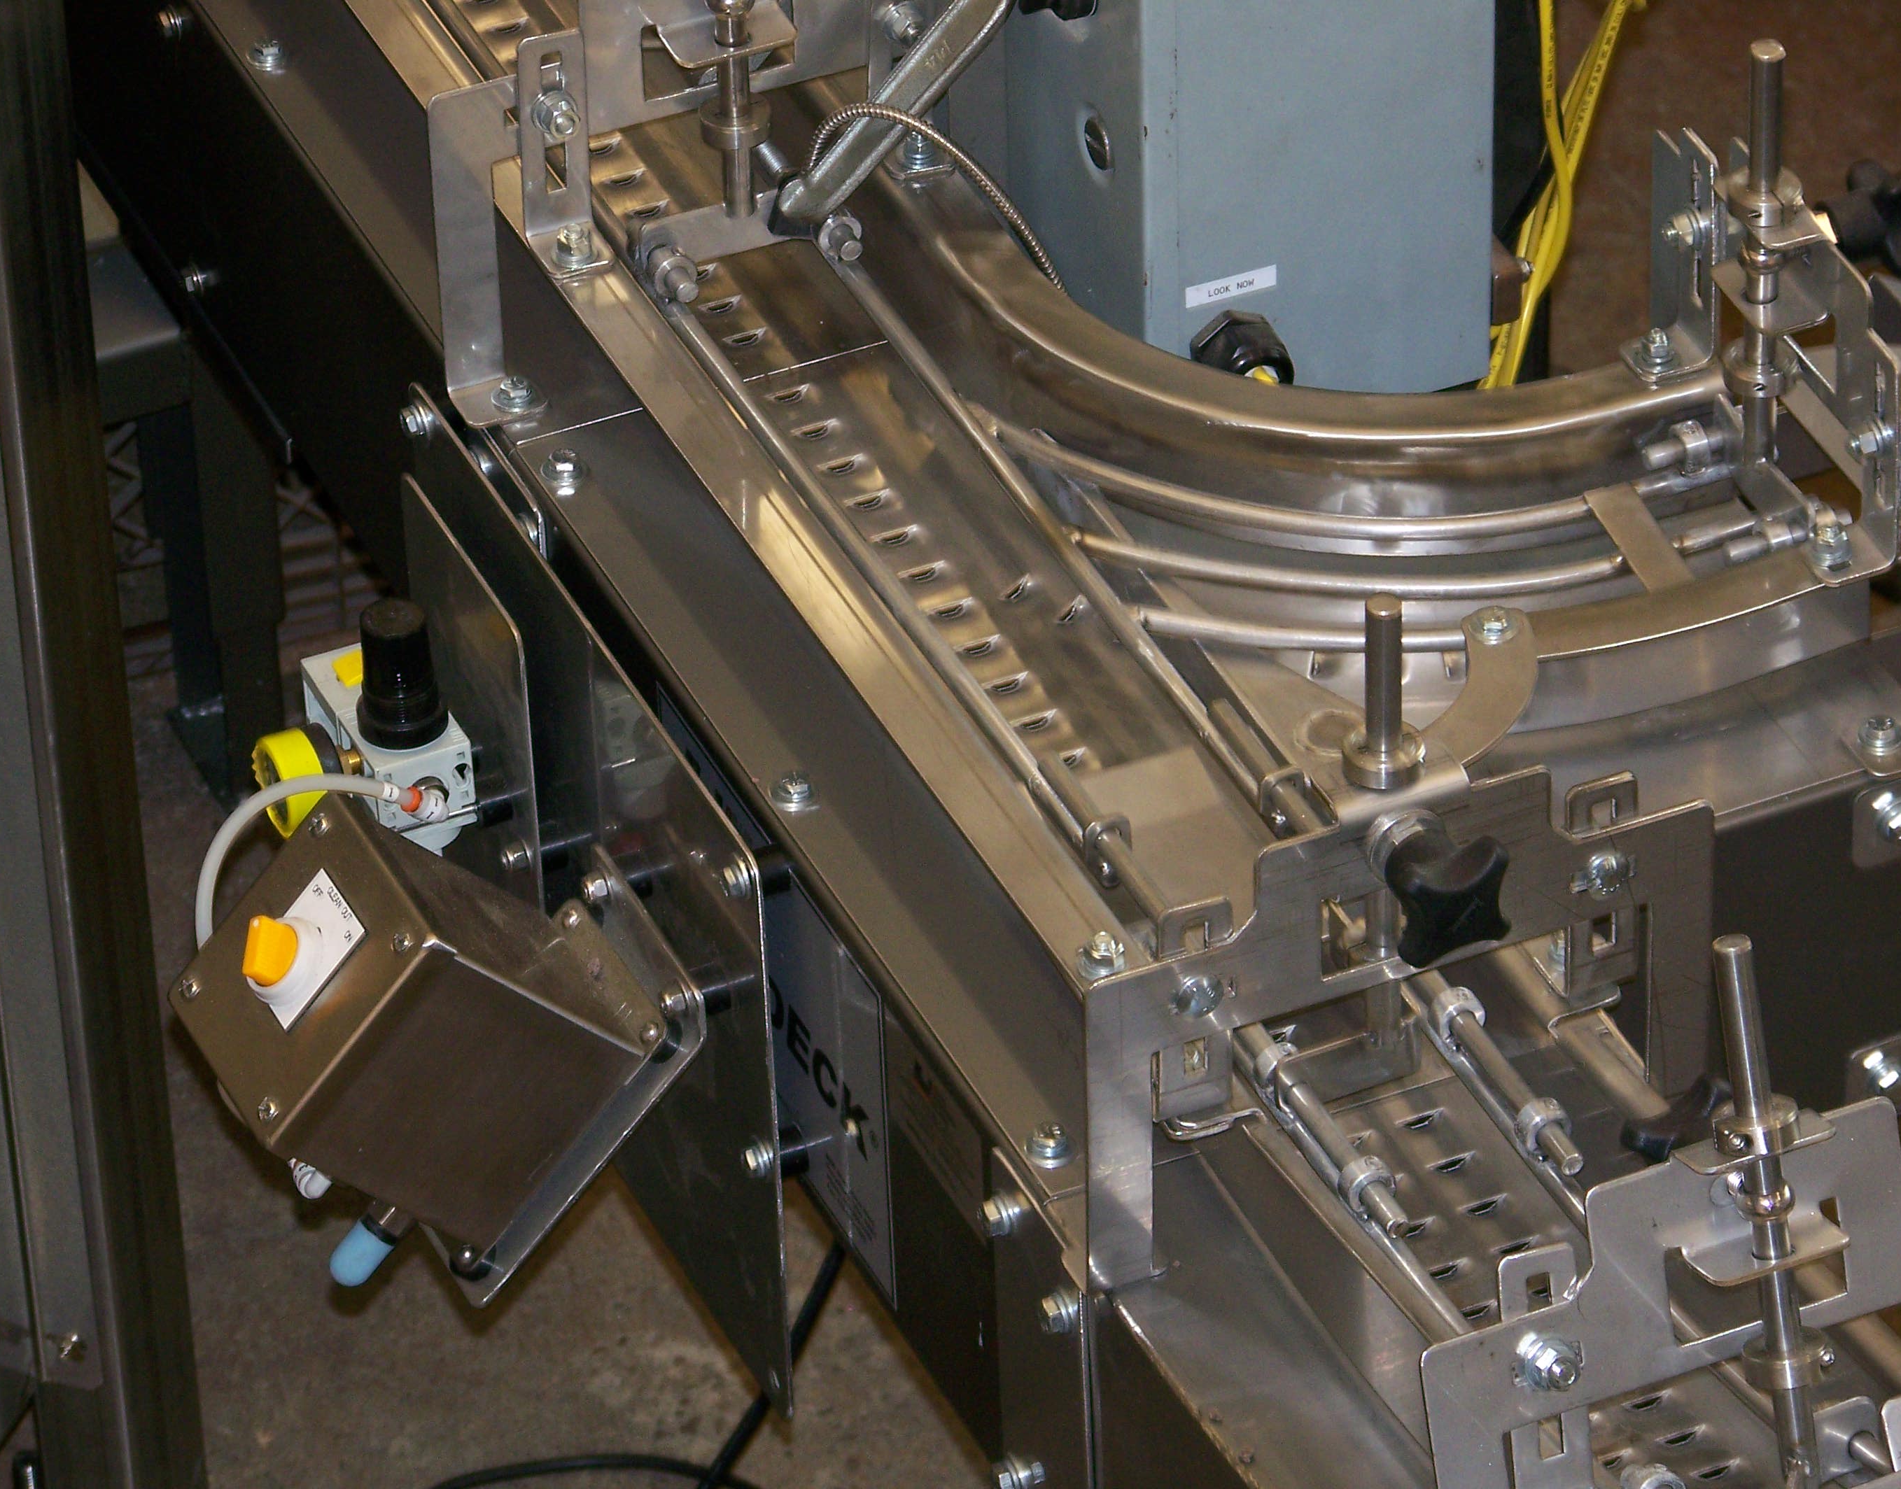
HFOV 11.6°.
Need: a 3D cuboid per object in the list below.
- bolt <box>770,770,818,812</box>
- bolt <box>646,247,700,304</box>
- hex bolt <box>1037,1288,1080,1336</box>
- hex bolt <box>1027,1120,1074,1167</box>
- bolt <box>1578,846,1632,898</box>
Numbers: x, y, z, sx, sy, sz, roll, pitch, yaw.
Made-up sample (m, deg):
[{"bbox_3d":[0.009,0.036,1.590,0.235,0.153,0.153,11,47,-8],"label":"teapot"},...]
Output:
[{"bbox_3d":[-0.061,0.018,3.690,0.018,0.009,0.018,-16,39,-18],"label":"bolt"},{"bbox_3d":[-0.110,-0.187,3.765,0.018,0.018,0.024,-16,39,-18],"label":"bolt"},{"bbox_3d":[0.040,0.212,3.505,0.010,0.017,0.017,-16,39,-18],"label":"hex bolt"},{"bbox_3d":[0.035,0.143,3.373,0.016,0.011,0.016,-16,39,-18],"label":"hex bolt"},{"bbox_3d":[0.238,0.048,3.376,0.017,0.017,0.007,-16,40,-18],"label":"bolt"}]

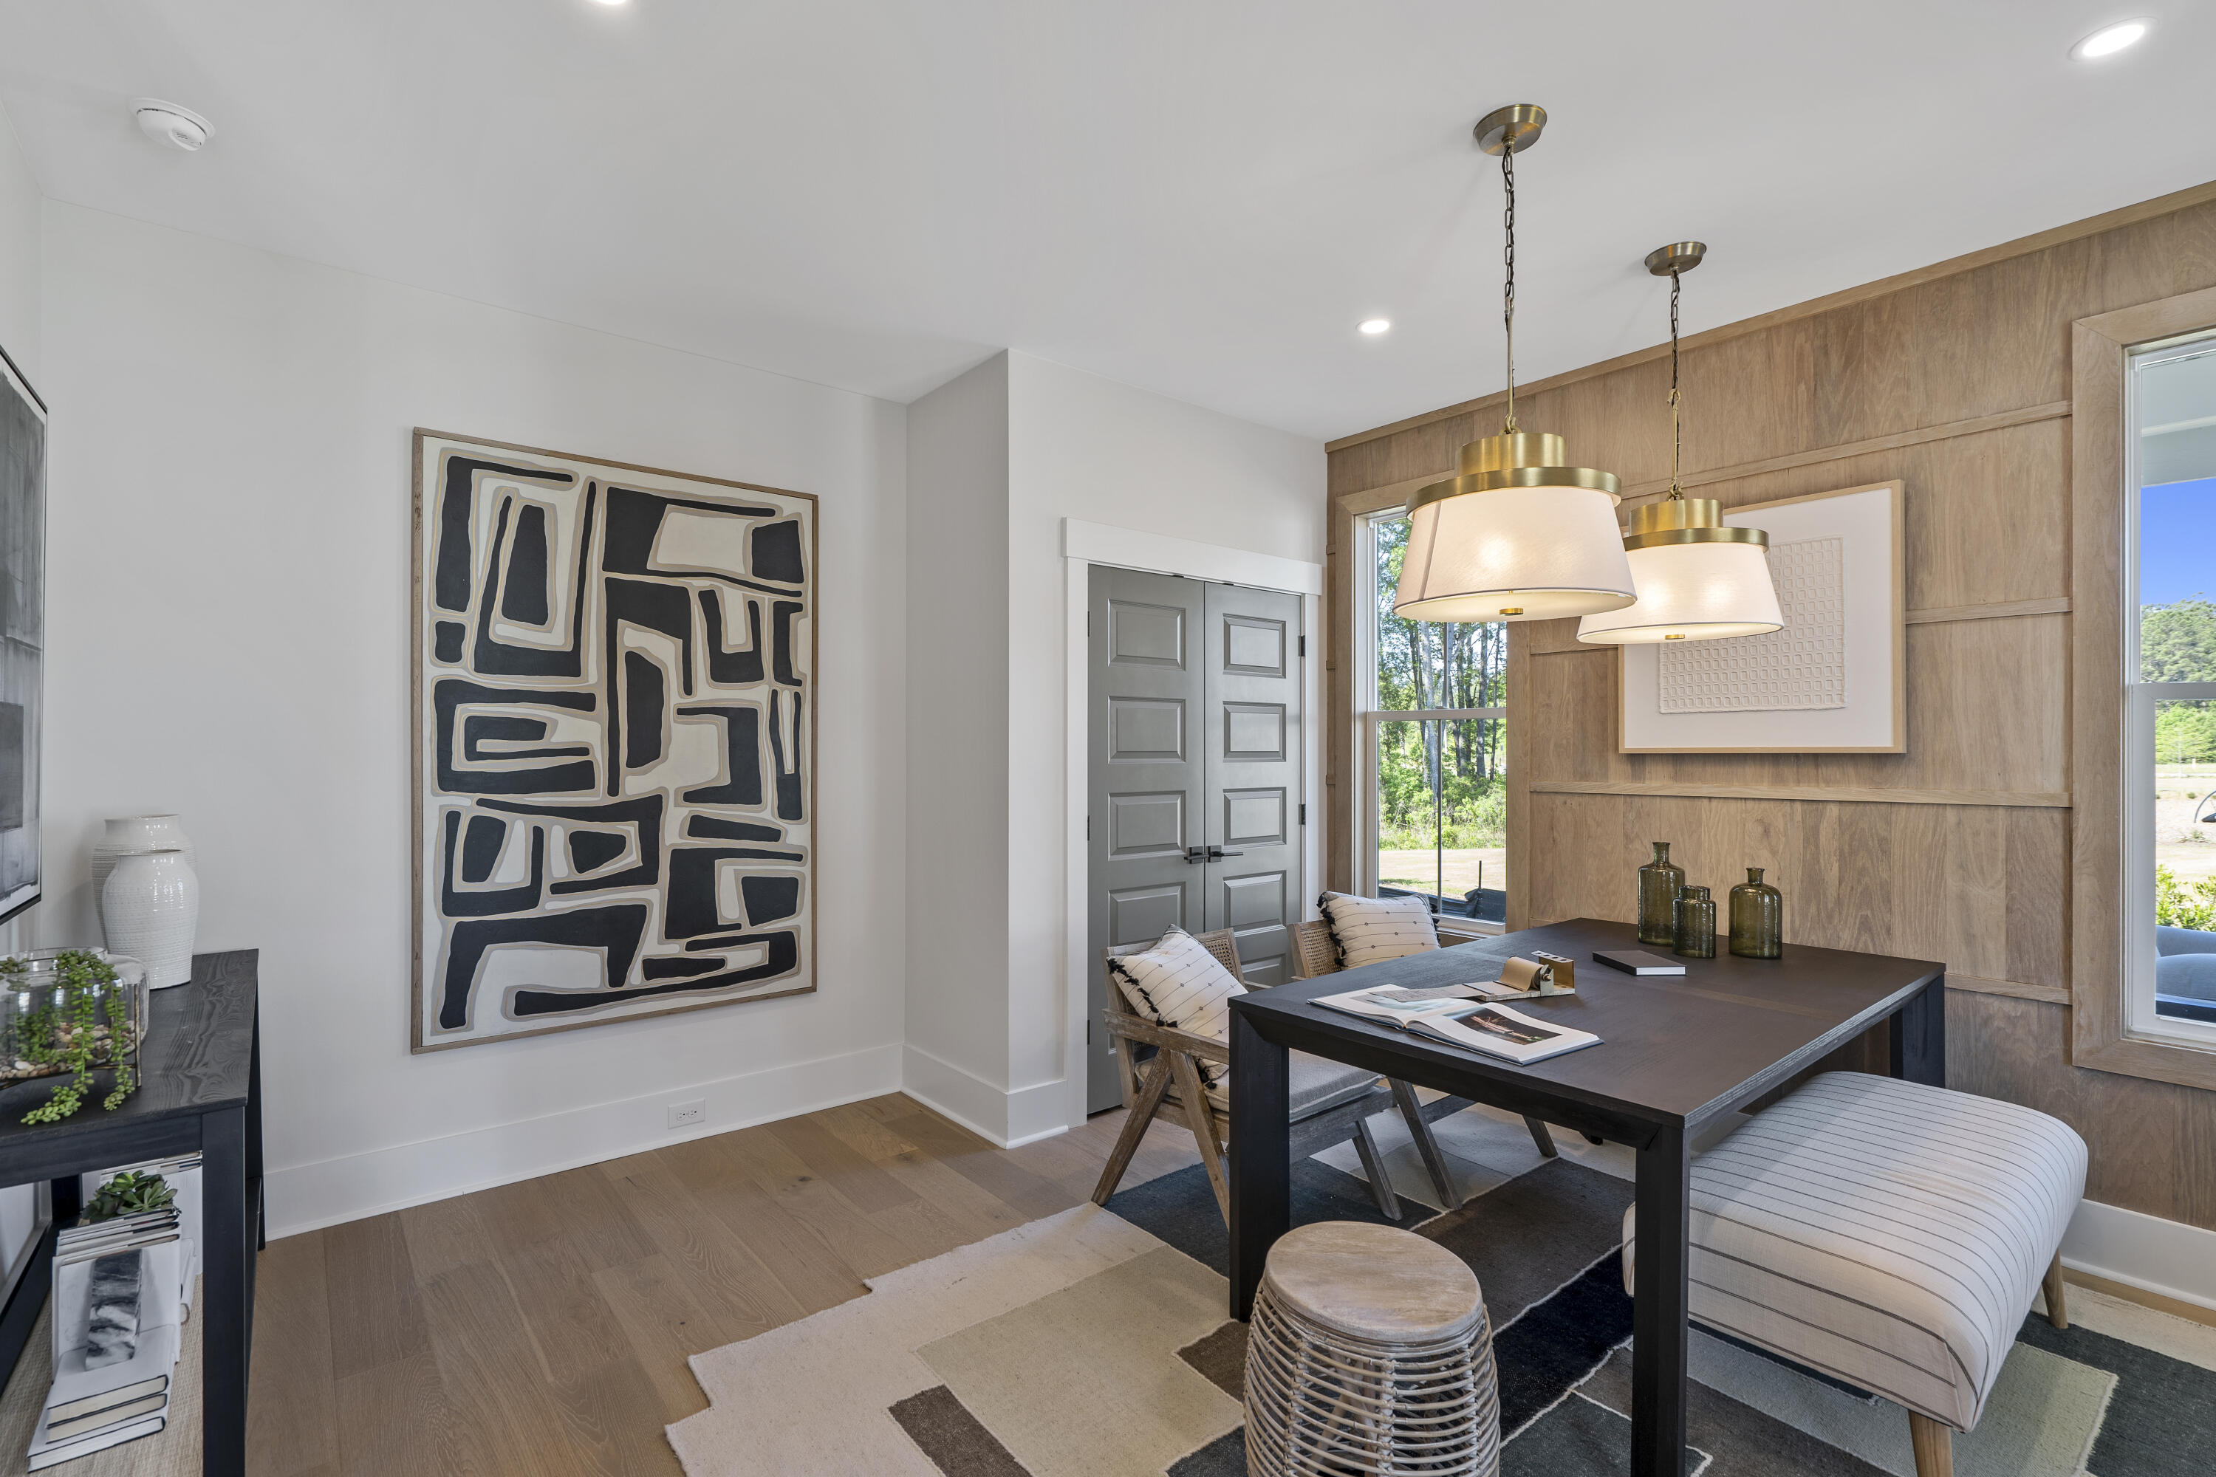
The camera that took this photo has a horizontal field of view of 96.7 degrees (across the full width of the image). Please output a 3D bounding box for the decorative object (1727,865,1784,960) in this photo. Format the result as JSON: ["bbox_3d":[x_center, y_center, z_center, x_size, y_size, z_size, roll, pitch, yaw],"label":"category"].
[{"bbox_3d":[1.892,0.511,2.877,0.126,0.245,0.126,0,-1,-39],"label":"decorative object"}]

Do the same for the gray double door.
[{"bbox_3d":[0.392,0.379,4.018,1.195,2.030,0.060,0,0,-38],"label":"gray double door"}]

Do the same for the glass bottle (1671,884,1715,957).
[{"bbox_3d":[1.748,0.543,2.933,0.110,0.200,0.110,0,0,-38],"label":"glass bottle"}]

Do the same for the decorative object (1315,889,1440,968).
[{"bbox_3d":[0.999,0.777,3.425,0.501,0.481,0.161,5,-25,-25],"label":"decorative object"}]

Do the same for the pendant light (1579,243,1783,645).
[{"bbox_3d":[1.572,-0.806,2.721,0.495,1.060,0.495,0,0,-38],"label":"pendant light"}]

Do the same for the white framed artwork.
[{"bbox_3d":[2.039,-0.354,3.138,0.040,0.790,0.790,0,0,-38],"label":"white framed artwork"}]

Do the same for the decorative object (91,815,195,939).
[{"bbox_3d":[-2.385,0.385,2.440,0.190,0.380,0.190,0,0,-38],"label":"decorative object"}]

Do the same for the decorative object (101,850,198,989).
[{"bbox_3d":[-2.228,0.421,2.297,0.162,0.310,0.162,0,0,-38],"label":"decorative object"}]

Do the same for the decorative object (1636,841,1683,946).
[{"bbox_3d":[1.748,0.487,3.110,0.127,0.313,0.127,0,0,-38],"label":"decorative object"}]

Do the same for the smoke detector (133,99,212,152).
[{"bbox_3d":[-2.045,-1.331,2.151,0.140,0.047,0.140,0,-1,-39],"label":"smoke detector"}]

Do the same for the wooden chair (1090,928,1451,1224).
[{"bbox_3d":[0.405,1.018,2.923,0.630,0.770,0.670,0,0,-38],"label":"wooden chair"}]

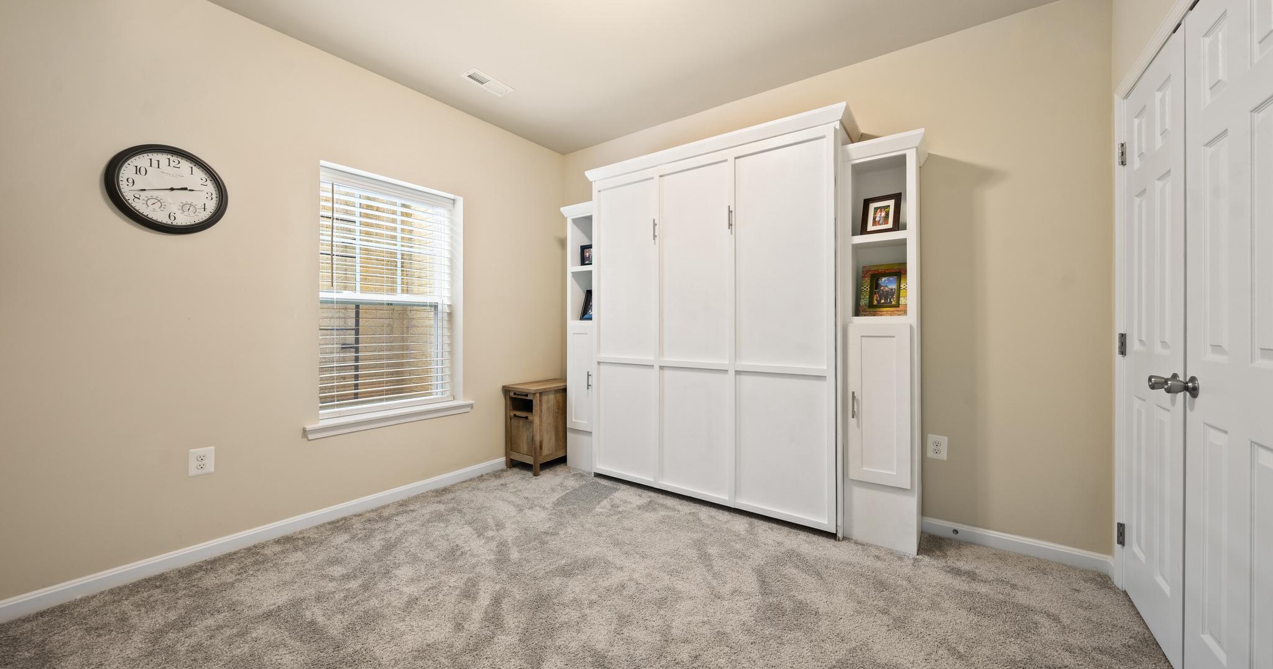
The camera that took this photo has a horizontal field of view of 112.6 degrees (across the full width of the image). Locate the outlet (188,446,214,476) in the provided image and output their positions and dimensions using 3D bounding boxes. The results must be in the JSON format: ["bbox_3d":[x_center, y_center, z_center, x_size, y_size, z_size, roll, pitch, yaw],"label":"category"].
[{"bbox_3d":[-2.062,0.602,2.014,0.010,0.124,0.080,0,1,37],"label":"outlet"}]

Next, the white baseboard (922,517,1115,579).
[{"bbox_3d":[1.850,1.039,2.108,0.710,0.087,0.016,0,1,35],"label":"white baseboard"}]

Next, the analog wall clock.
[{"bbox_3d":[-2.095,-0.643,1.907,0.050,0.370,0.365,0,1,37],"label":"analog wall clock"}]

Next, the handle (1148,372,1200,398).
[{"bbox_3d":[1.647,0.155,1.310,0.060,0.066,0.190,0,1,37],"label":"handle"}]

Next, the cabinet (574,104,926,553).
[{"bbox_3d":[0.570,-0.057,2.741,2.170,2.260,0.410,0,1,35],"label":"cabinet"}]

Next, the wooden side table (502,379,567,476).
[{"bbox_3d":[-0.737,0.749,3.492,0.355,0.630,0.540,0,1,35],"label":"wooden side table"}]

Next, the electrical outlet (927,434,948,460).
[{"bbox_3d":[1.612,0.606,2.271,0.080,0.124,0.010,0,1,35],"label":"electrical outlet"}]

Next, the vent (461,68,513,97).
[{"bbox_3d":[-0.931,-1.583,2.670,0.148,0.020,0.288,0,1,35],"label":"vent"}]

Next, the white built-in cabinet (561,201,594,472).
[{"bbox_3d":[-0.358,0.043,3.430,0.350,2.045,0.345,0,1,35],"label":"white built-in cabinet"}]

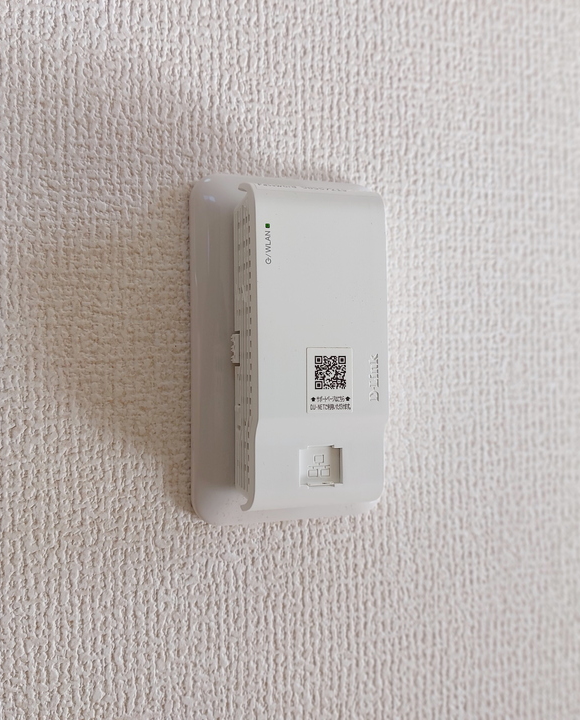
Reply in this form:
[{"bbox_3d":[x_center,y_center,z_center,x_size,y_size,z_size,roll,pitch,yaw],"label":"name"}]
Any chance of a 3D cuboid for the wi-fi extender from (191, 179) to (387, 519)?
[{"bbox_3d":[0.005,-0.004,0.217,0.070,0.120,0.034,0,-1,-15],"label":"wi-fi extender"}]

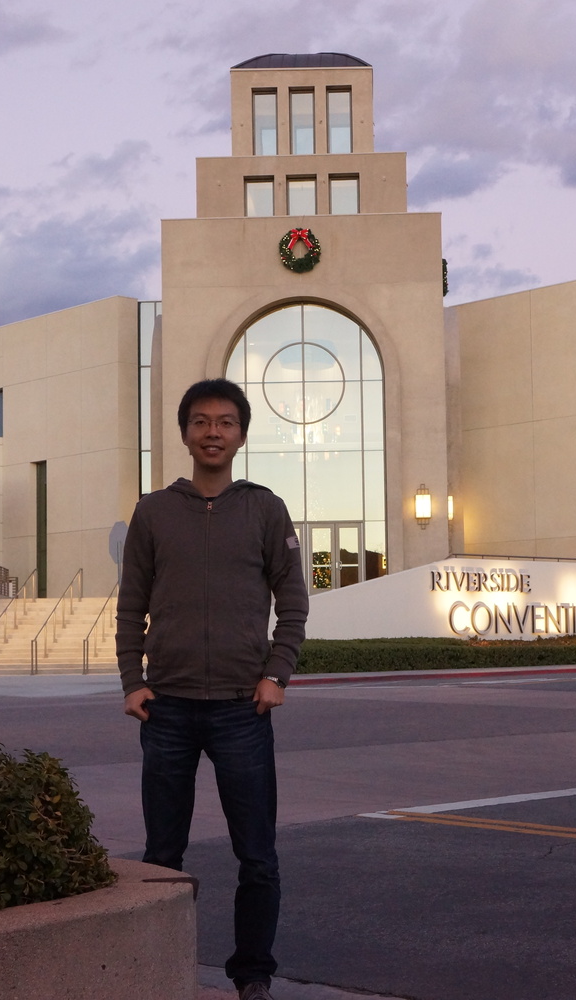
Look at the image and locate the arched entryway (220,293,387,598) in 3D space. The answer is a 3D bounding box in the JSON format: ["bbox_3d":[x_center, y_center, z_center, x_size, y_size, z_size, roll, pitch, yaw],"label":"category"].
[{"bbox_3d":[0.683,-1.842,58.883,5.640,10.300,0.350,-1,-5,3],"label":"arched entryway"}]

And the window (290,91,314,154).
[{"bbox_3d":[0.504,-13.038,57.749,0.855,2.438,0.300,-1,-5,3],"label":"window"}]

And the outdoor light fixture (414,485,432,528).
[{"bbox_3d":[4.638,0.241,57.109,0.560,1.560,0.320,-1,-5,3],"label":"outdoor light fixture"}]

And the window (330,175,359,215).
[{"bbox_3d":[2.025,-10.872,59.728,1.080,1.620,0.250,-1,-5,3],"label":"window"}]

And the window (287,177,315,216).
[{"bbox_3d":[0.510,-10.846,59.798,1.080,1.620,0.250,-1,-5,3],"label":"window"}]

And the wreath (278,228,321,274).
[{"bbox_3d":[0.437,-8.676,58.039,1.470,1.530,0.300,-1,-5,3],"label":"wreath"}]

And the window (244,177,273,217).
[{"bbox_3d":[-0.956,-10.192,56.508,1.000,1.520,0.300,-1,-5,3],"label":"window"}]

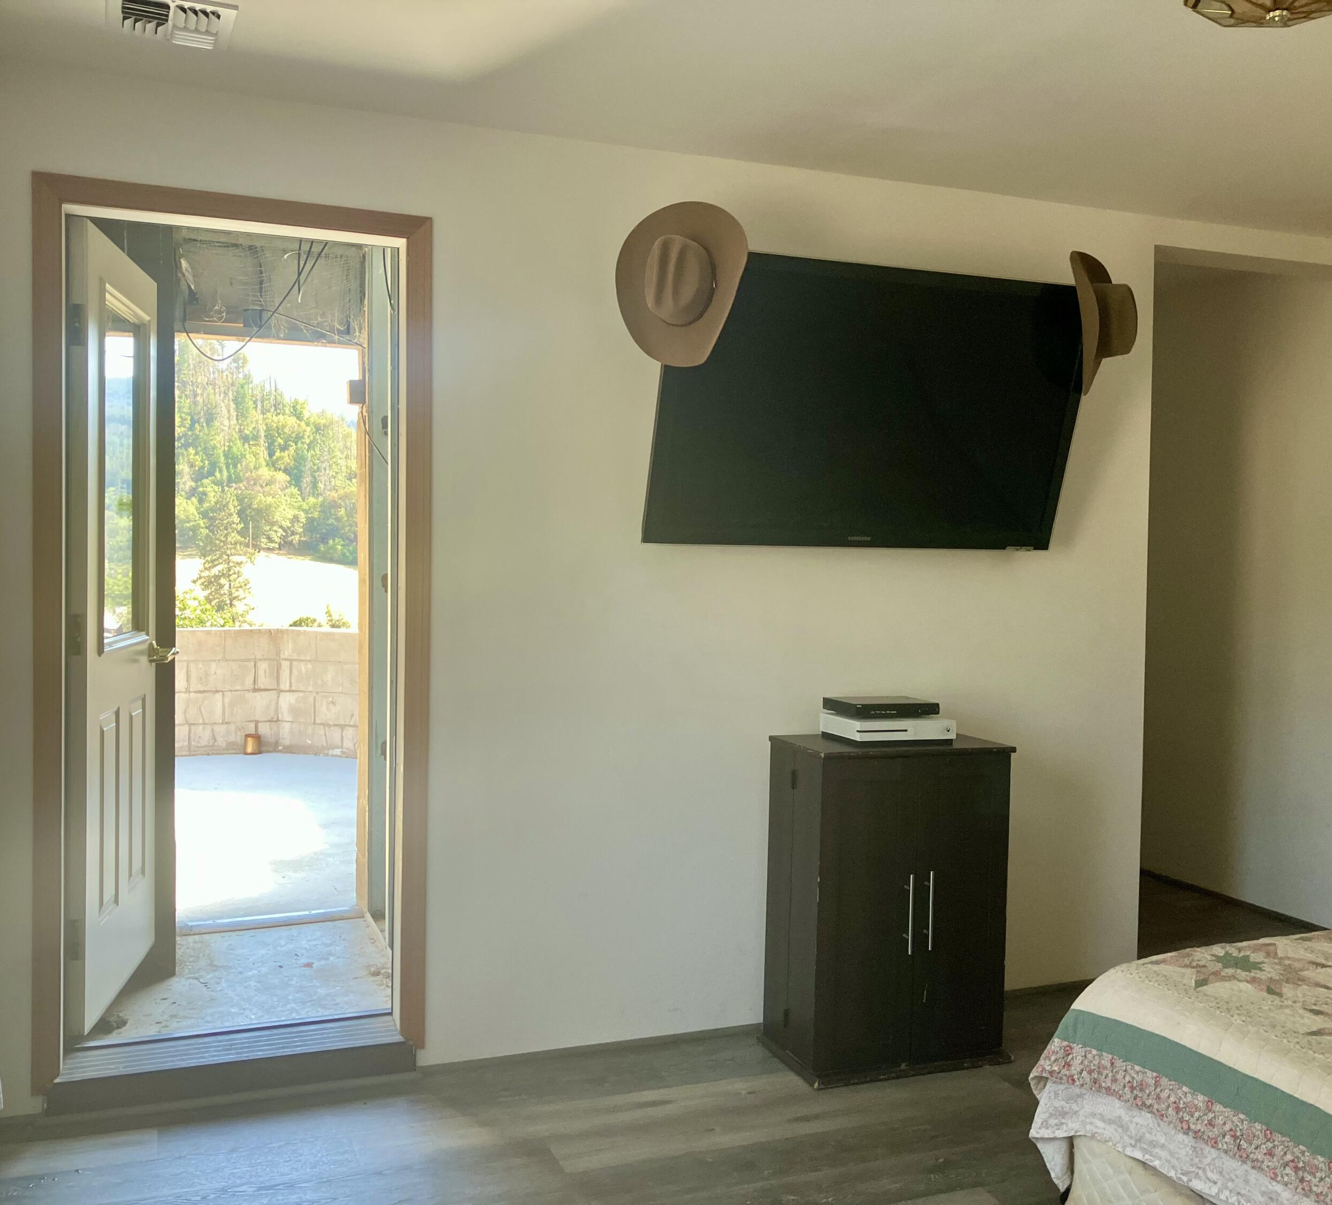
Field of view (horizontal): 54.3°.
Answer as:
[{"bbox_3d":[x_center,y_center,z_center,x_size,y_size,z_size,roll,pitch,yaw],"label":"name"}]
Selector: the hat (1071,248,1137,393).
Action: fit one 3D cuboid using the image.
[{"bbox_3d":[1.208,-0.774,3.595,0.160,0.385,0.320,-5,5,26],"label":"hat"}]

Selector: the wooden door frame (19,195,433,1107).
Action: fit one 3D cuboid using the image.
[{"bbox_3d":[-1.063,0.100,3.232,0.916,2.166,0.170,0,2,-21],"label":"wooden door frame"}]

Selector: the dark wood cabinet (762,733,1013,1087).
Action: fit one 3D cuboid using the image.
[{"bbox_3d":[0.605,0.806,3.562,0.592,0.853,0.365,0,2,-19],"label":"dark wood cabinet"}]

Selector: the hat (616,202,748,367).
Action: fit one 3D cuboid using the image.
[{"bbox_3d":[0.044,-0.772,3.137,0.320,0.385,0.160,5,7,16],"label":"hat"}]

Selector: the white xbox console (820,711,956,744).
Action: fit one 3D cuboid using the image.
[{"bbox_3d":[0.617,0.349,3.614,0.295,0.064,0.230,0,2,-20],"label":"white xbox console"}]

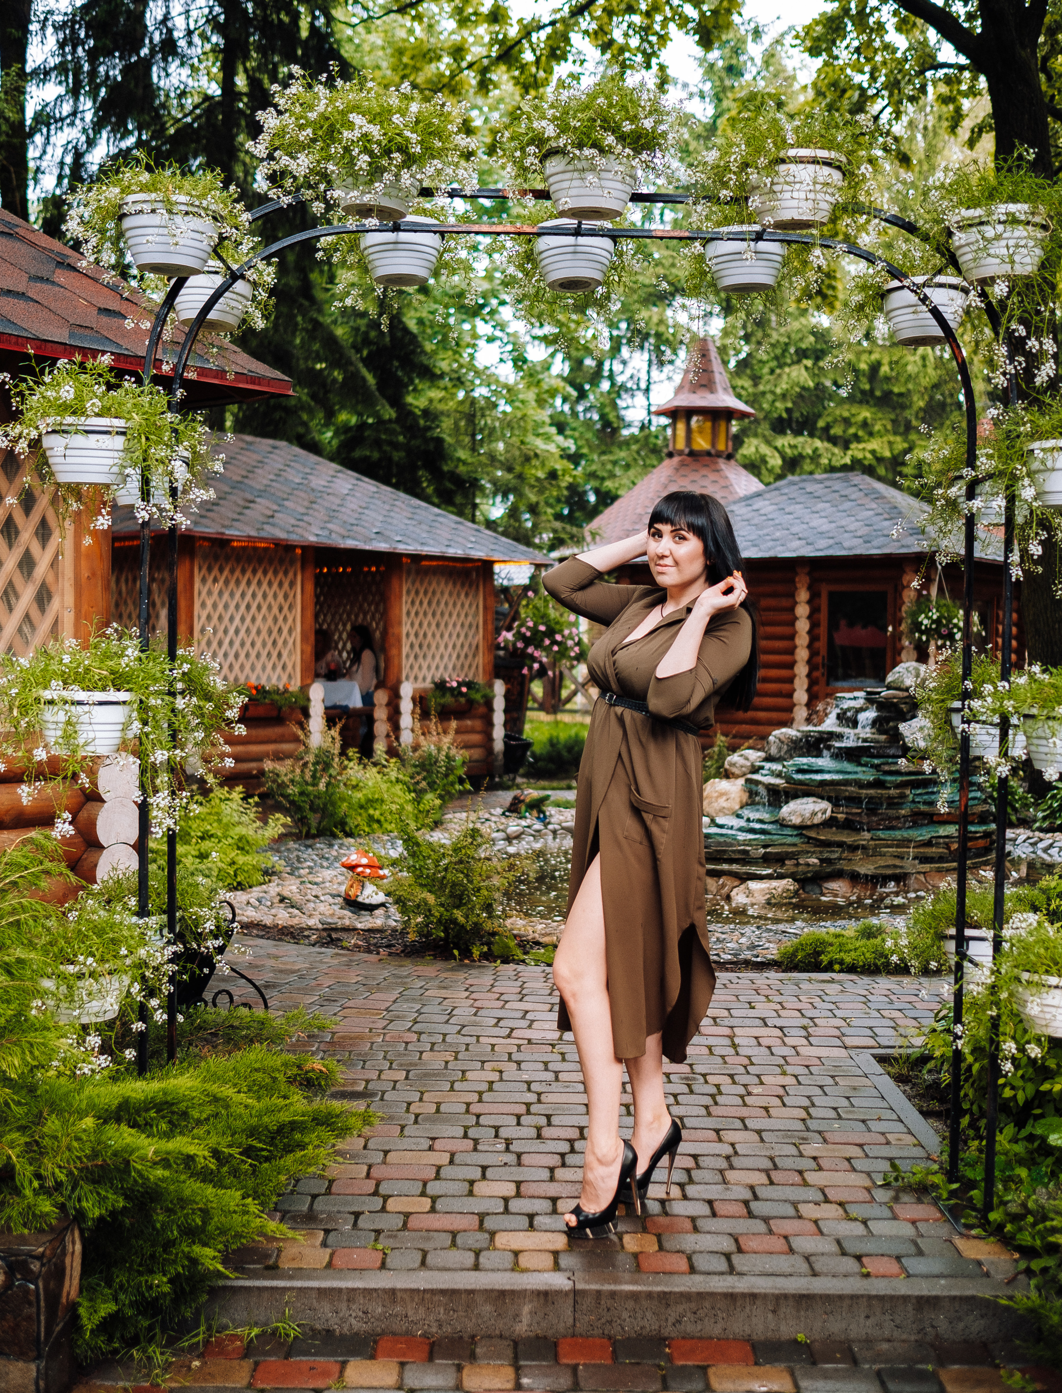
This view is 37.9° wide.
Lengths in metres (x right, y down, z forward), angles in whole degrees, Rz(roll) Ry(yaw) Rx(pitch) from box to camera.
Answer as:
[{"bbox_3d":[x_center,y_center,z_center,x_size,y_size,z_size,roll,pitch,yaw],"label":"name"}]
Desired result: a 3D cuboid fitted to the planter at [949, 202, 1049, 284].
[{"bbox_3d":[1.063,-1.020,3.515,0.217,0.137,0.217,1,1,1],"label":"planter"}]

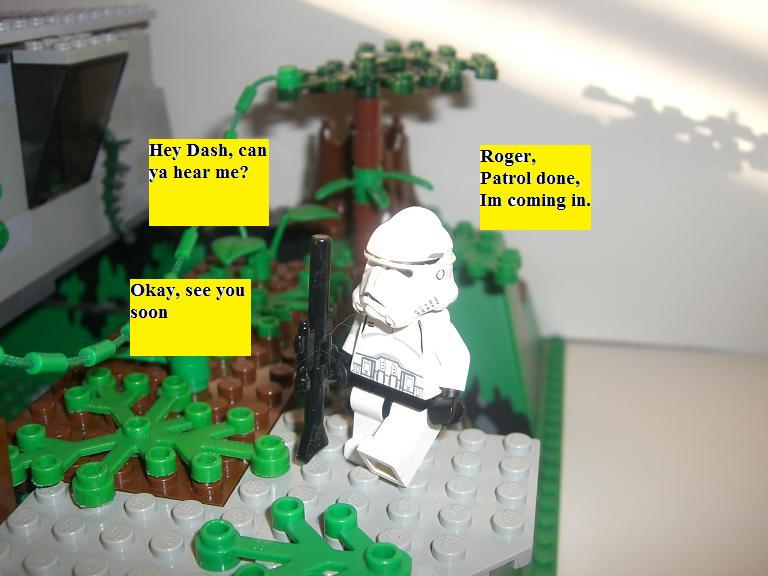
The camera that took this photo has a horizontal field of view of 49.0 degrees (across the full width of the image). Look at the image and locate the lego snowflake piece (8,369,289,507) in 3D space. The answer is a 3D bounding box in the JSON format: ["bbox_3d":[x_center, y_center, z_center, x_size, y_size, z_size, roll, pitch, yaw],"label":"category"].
[{"bbox_3d":[-0.038,0.026,0.144,0.048,0.005,0.040,4,20,11],"label":"lego snowflake piece"}]

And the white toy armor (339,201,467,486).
[{"bbox_3d":[0.002,0.009,0.132,0.025,0.043,0.020,15,24,36],"label":"white toy armor"}]

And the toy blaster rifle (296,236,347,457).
[{"bbox_3d":[-0.011,0.010,0.136,0.004,0.038,0.012,15,19,36],"label":"toy blaster rifle"}]

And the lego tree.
[{"bbox_3d":[-0.004,-0.039,0.254,0.072,0.067,0.055,0,19,0],"label":"lego tree"}]

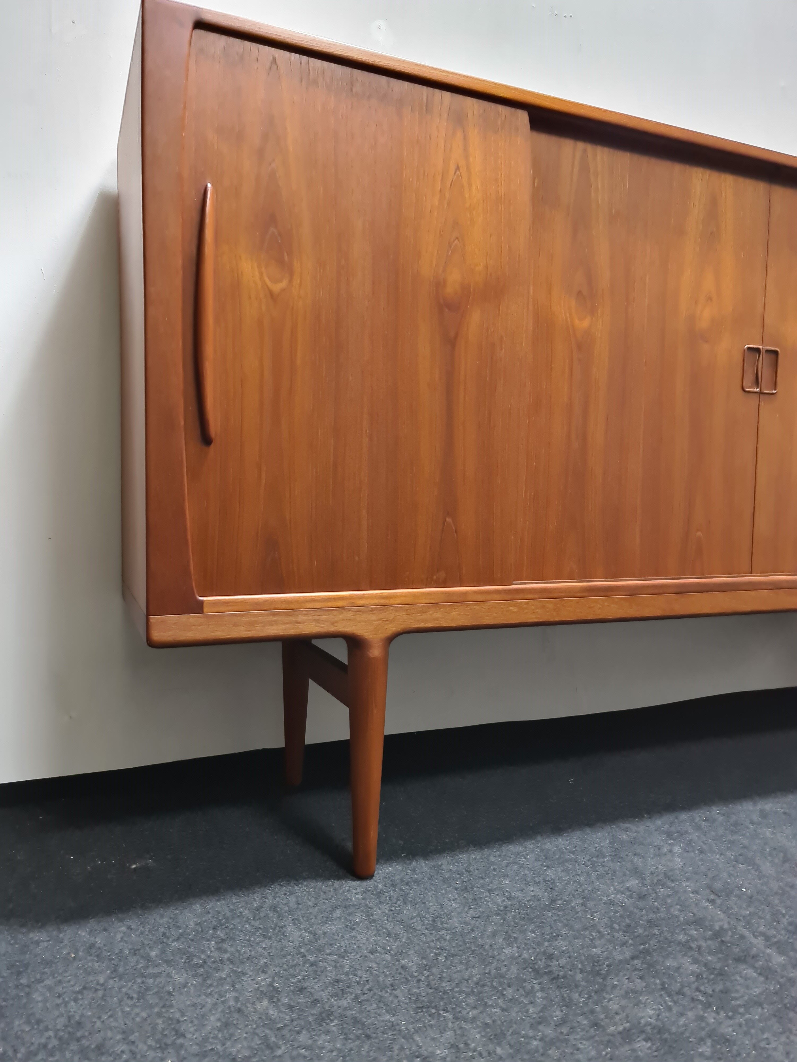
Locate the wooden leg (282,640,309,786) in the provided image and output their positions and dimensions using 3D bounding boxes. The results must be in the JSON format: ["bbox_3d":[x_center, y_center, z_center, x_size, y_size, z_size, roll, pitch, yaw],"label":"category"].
[{"bbox_3d":[-0.184,0.297,1.377,0.053,0.320,0.053,-1,3,-23],"label":"wooden leg"}]

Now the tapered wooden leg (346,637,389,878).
[{"bbox_3d":[-0.044,0.308,1.049,0.055,0.335,0.055,1,3,0],"label":"tapered wooden leg"}]

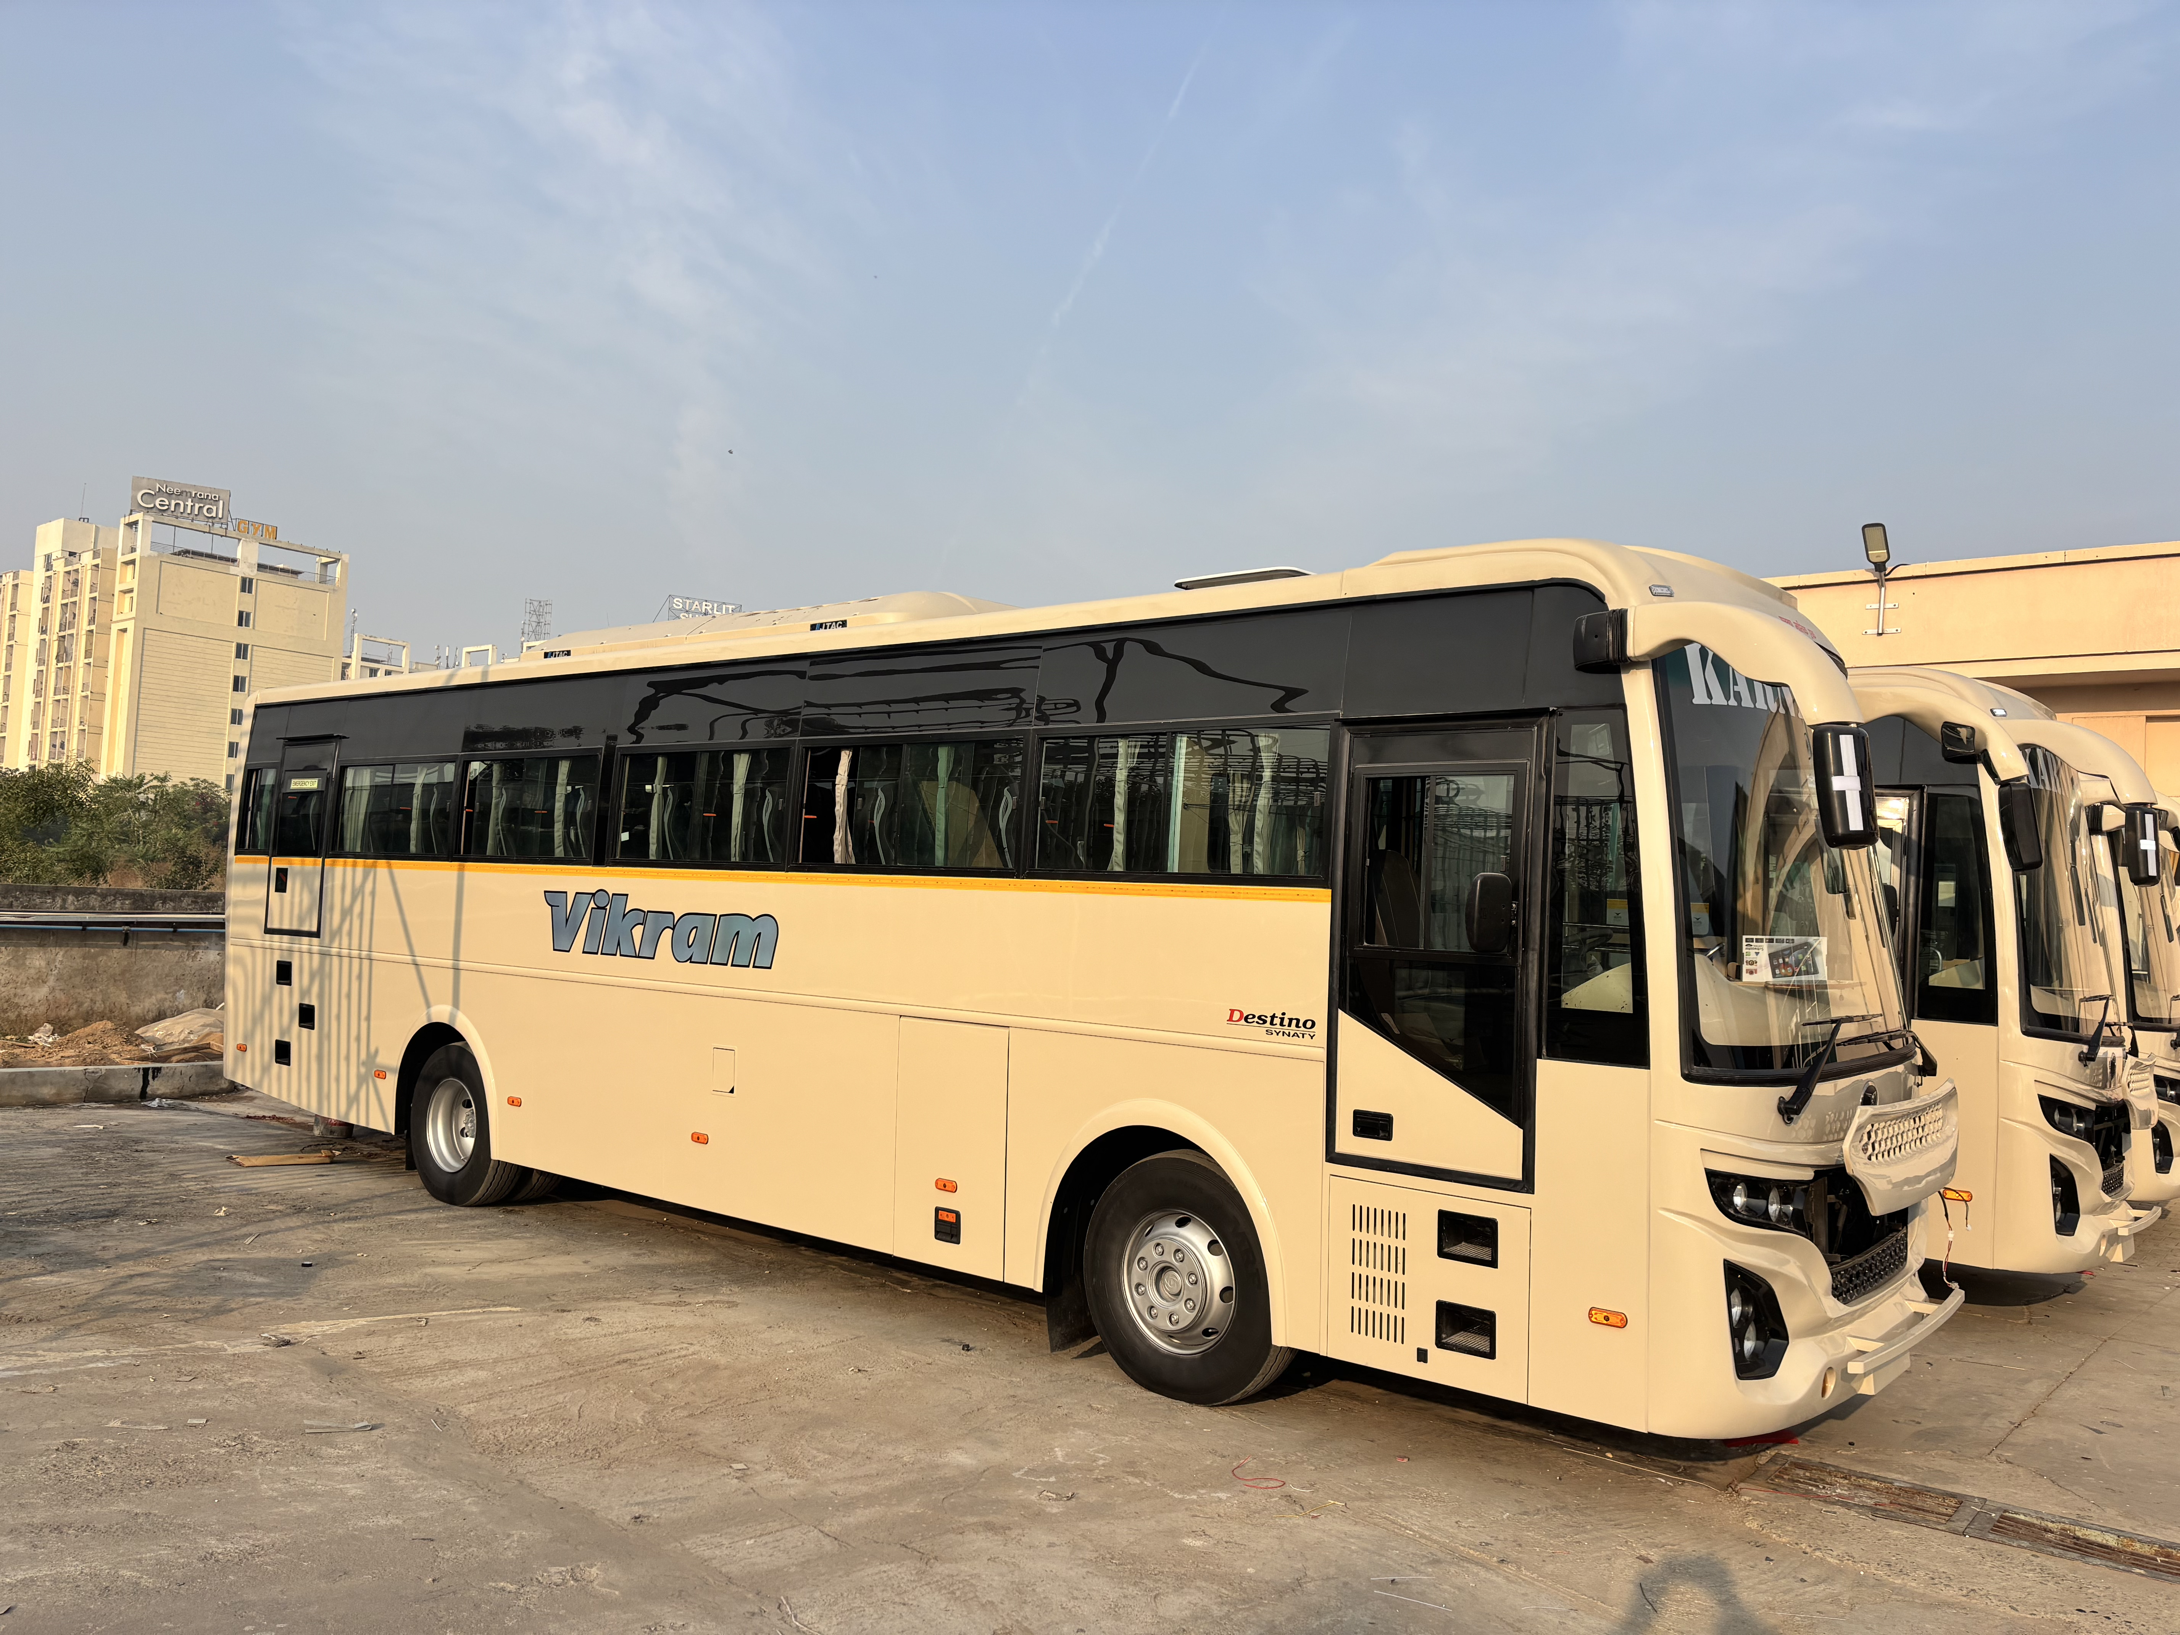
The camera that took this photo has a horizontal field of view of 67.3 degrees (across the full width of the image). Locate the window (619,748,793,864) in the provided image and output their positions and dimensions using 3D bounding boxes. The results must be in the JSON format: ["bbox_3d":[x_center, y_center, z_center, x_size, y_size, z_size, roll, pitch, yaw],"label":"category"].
[{"bbox_3d":[-2.225,-0.067,9.345,1.559,0.647,0.040,0,-4,39],"label":"window"}]

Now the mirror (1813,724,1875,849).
[{"bbox_3d":[2.290,-0.093,4.975,0.195,0.368,0.100,2,-9,-36],"label":"mirror"}]

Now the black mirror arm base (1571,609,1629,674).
[{"bbox_3d":[1.730,-0.597,5.543,0.130,0.185,0.150,0,-2,44],"label":"black mirror arm base"}]

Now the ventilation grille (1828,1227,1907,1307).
[{"bbox_3d":[2.979,1.711,6.253,0.090,0.185,0.850,0,-2,39],"label":"ventilation grille"}]

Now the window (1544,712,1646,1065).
[{"bbox_3d":[1.880,0.252,6.056,0.389,1.300,0.040,0,-4,39],"label":"window"}]

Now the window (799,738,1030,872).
[{"bbox_3d":[-0.875,-0.056,7.780,1.485,0.591,0.050,0,-6,39],"label":"window"}]

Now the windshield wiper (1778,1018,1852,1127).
[{"bbox_3d":[2.636,0.929,5.962,0.120,0.330,0.700,0,-4,39],"label":"windshield wiper"}]

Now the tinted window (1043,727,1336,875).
[{"bbox_3d":[0.341,-0.059,6.794,1.526,0.596,0.050,0,-6,39],"label":"tinted window"}]

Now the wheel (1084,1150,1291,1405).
[{"bbox_3d":[0.455,1.943,6.926,1.010,1.010,0.300,0,-2,39],"label":"wheel"}]

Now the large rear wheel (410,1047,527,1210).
[{"bbox_3d":[-3.901,1.940,10.381,1.010,1.010,0.300,0,-2,39],"label":"large rear wheel"}]

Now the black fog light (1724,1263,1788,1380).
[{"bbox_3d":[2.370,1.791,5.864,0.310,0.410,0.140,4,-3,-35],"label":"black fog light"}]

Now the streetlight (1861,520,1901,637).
[{"bbox_3d":[8.208,-2.482,17.093,0.380,1.087,0.460,0,-4,39],"label":"streetlight"}]

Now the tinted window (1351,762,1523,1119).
[{"bbox_3d":[1.358,0.470,6.455,0.757,1.360,0.040,0,-4,39],"label":"tinted window"}]

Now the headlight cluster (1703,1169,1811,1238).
[{"bbox_3d":[2.287,1.306,5.570,0.600,0.235,0.160,3,-2,-39],"label":"headlight cluster"}]

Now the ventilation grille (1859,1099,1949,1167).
[{"bbox_3d":[3.280,1.249,6.513,0.120,0.195,1.340,-8,-8,38],"label":"ventilation grille"}]

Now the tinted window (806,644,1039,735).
[{"bbox_3d":[-0.891,-0.635,8.358,1.655,0.425,0.040,0,-10,39],"label":"tinted window"}]

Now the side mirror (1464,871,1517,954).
[{"bbox_3d":[1.395,0.332,5.707,0.165,0.285,0.085,2,-2,-33],"label":"side mirror"}]

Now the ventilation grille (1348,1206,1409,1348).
[{"bbox_3d":[1.148,1.824,6.541,0.269,0.521,0.030,0,-4,39],"label":"ventilation grille"}]

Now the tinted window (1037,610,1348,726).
[{"bbox_3d":[0.394,-0.597,6.838,1.579,0.412,0.050,0,-10,39],"label":"tinted window"}]

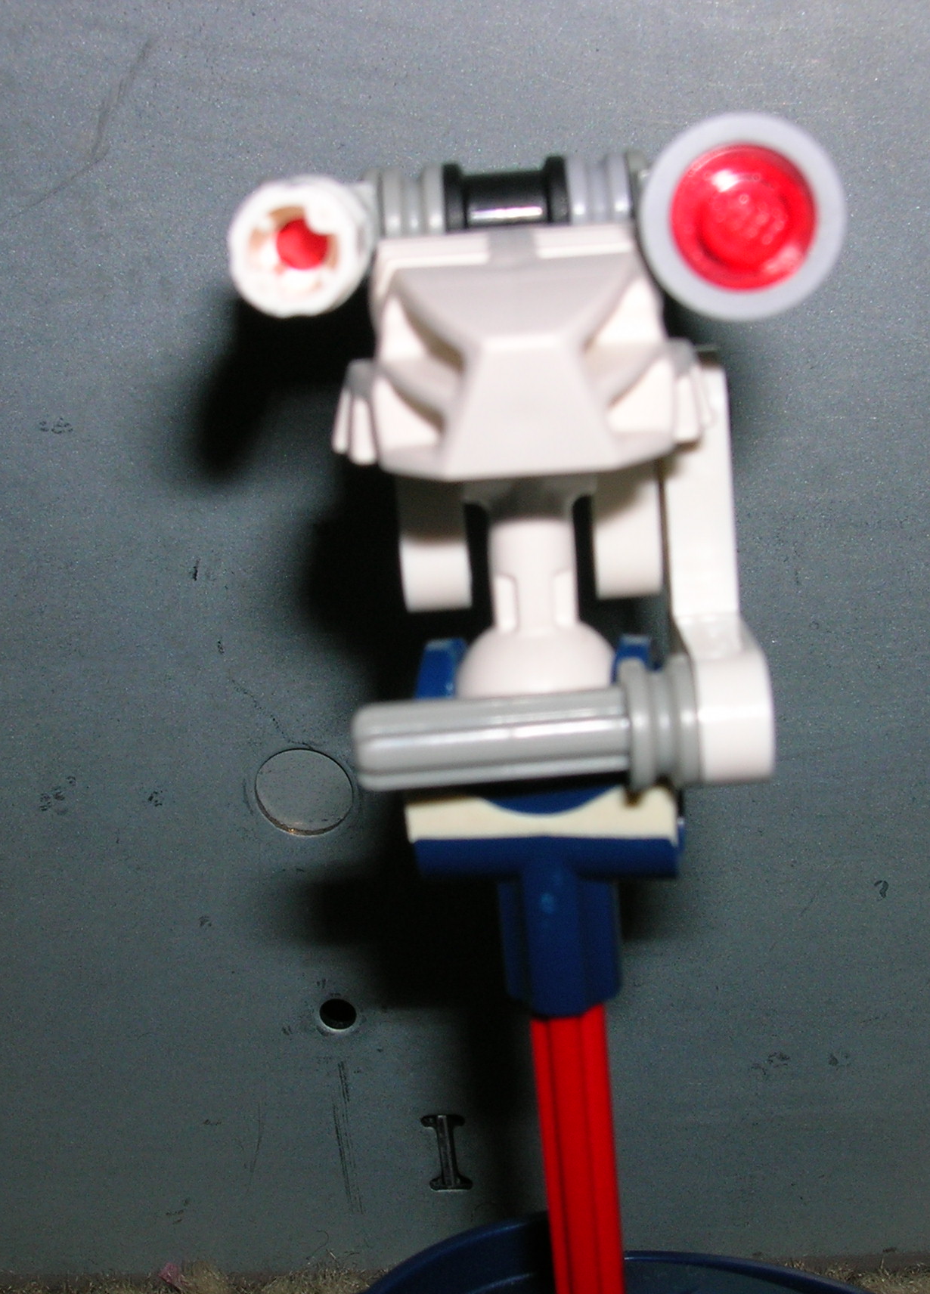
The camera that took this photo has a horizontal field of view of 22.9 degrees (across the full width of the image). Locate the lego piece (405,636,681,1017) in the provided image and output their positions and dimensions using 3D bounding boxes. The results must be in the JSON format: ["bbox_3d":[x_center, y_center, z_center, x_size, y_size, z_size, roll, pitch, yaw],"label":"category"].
[{"bbox_3d":[0.006,0.011,0.145,0.017,0.024,0.015,-1,31,7],"label":"lego piece"}]

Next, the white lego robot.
[{"bbox_3d":[0.005,-0.010,0.135,0.035,0.040,0.025,-3,19,3],"label":"white lego robot"}]

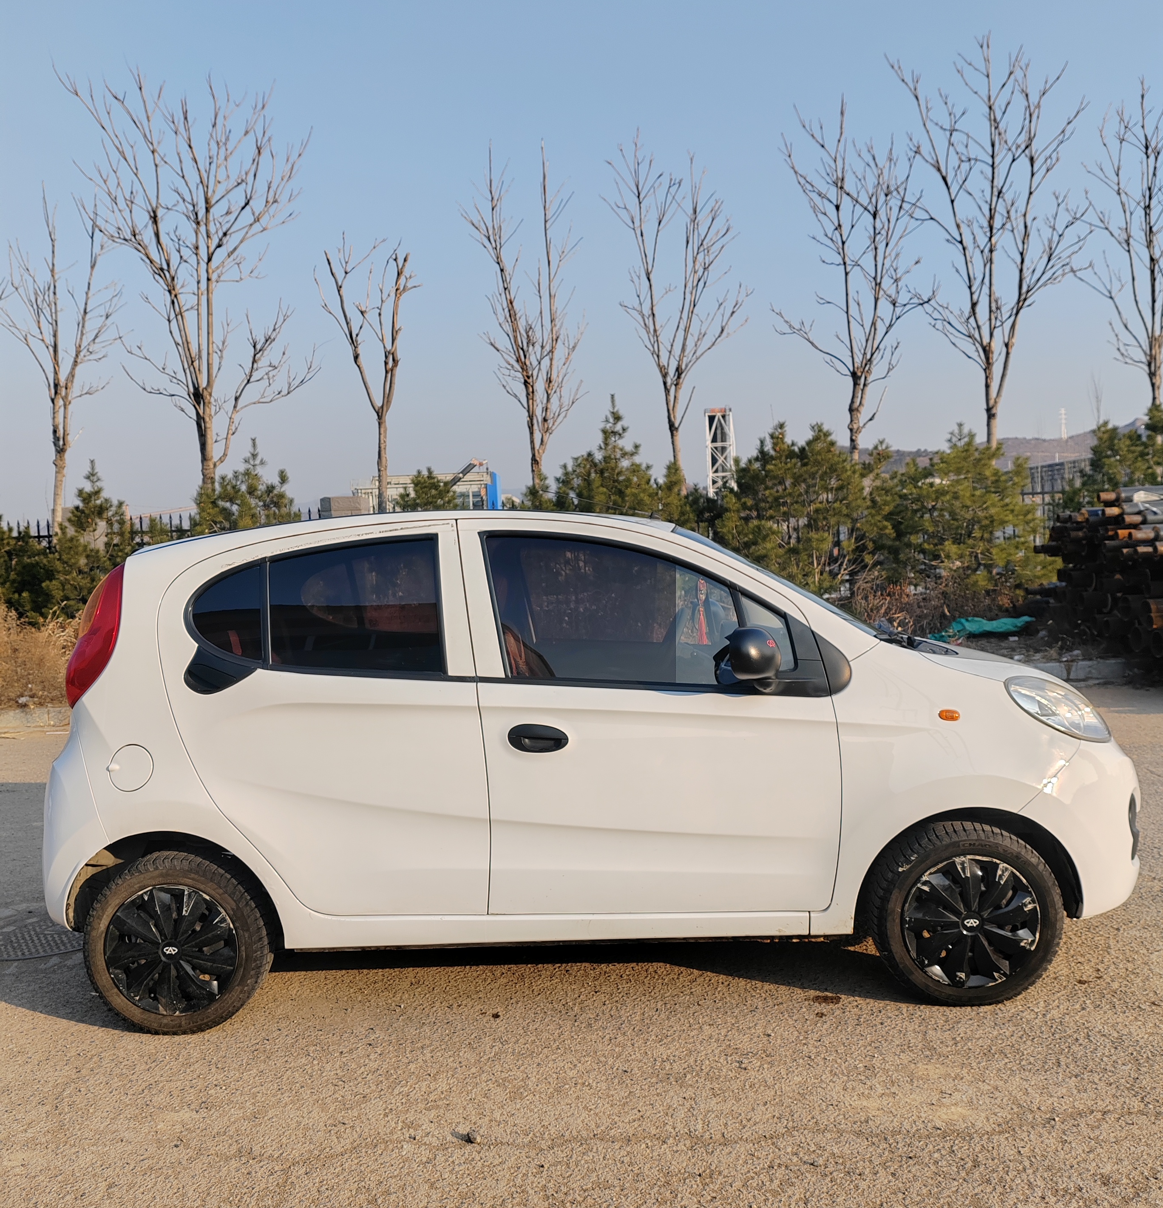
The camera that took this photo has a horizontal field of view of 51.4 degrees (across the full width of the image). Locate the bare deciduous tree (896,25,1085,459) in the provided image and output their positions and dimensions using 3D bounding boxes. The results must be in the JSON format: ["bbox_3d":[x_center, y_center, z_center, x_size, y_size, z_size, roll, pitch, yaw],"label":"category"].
[{"bbox_3d":[4.654,-2.998,13.727,2.255,6.737,2.143,-2,3,0],"label":"bare deciduous tree"}]

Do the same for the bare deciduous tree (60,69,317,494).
[{"bbox_3d":[-4.567,-2.752,14.222,3.058,6.934,2.905,-2,3,0],"label":"bare deciduous tree"}]

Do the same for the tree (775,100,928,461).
[{"bbox_3d":[3.130,-2.638,13.842,1.767,6.130,1.679,-2,3,0],"label":"tree"}]

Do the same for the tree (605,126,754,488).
[{"bbox_3d":[1.161,-2.431,13.949,1.638,5.863,1.556,-2,3,0],"label":"tree"}]

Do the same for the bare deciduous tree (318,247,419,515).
[{"bbox_3d":[-2.468,-1.807,14.174,1.189,4.885,1.129,-2,3,0],"label":"bare deciduous tree"}]

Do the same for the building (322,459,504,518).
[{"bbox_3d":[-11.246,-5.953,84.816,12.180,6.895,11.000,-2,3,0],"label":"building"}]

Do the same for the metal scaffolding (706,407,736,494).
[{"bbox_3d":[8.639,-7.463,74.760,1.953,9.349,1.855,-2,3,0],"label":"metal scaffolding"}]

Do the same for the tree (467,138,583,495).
[{"bbox_3d":[-0.629,-2.354,14.050,1.422,5.843,1.351,-2,3,0],"label":"tree"}]

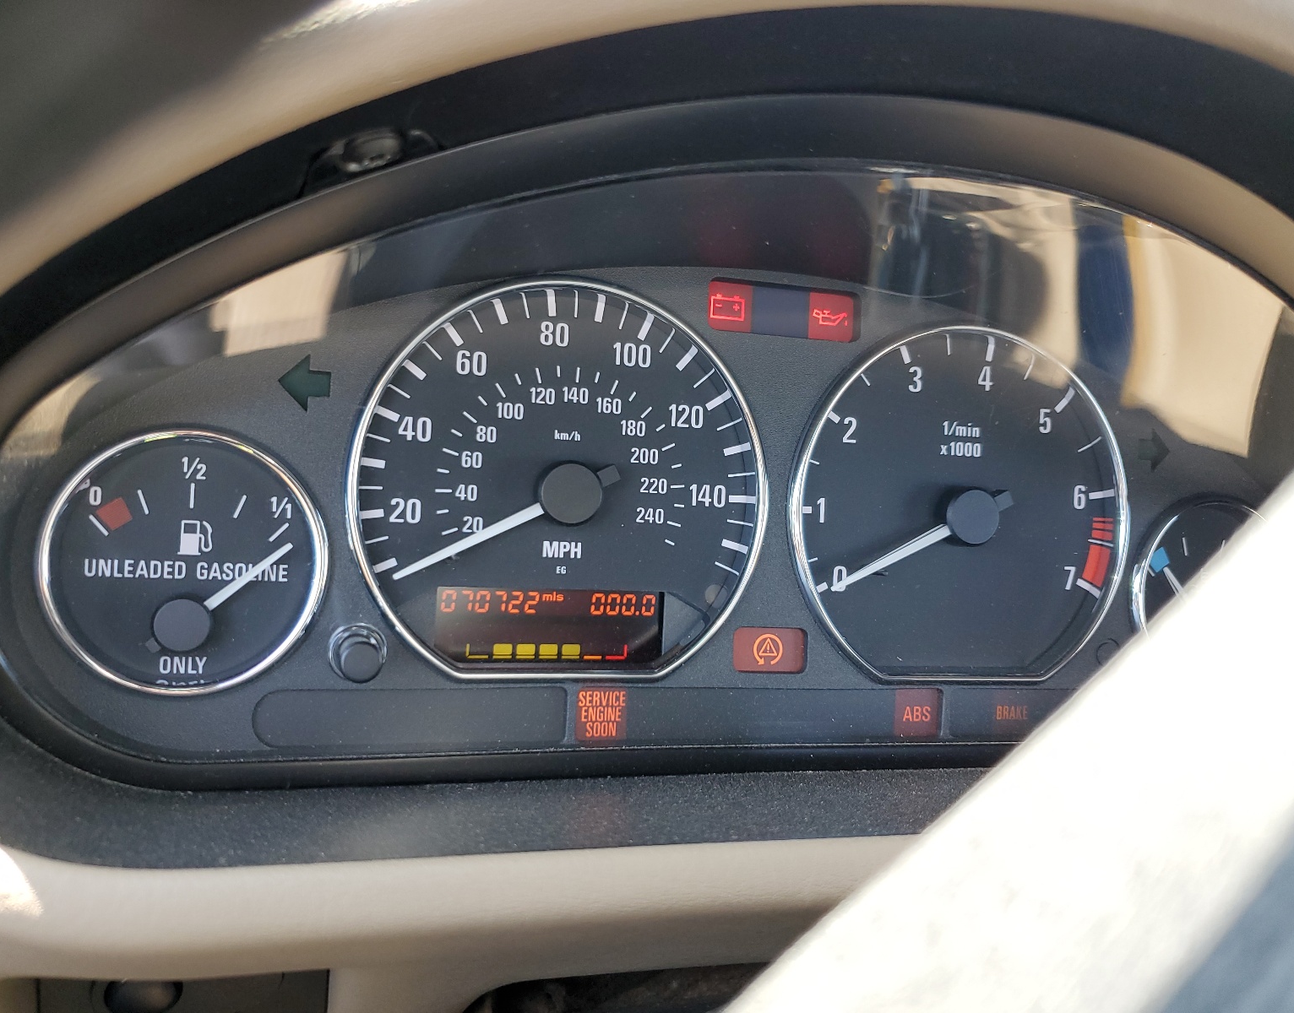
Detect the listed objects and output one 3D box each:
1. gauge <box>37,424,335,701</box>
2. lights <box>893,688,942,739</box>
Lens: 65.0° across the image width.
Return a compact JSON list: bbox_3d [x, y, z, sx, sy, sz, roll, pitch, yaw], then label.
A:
[{"bbox_3d":[-0.092,0.011,0.205,0.052,0.052,0.013,3,1,-15],"label":"gauge"},{"bbox_3d":[0.065,0.050,0.246,0.013,0.013,0.003,3,1,-15],"label":"lights"}]

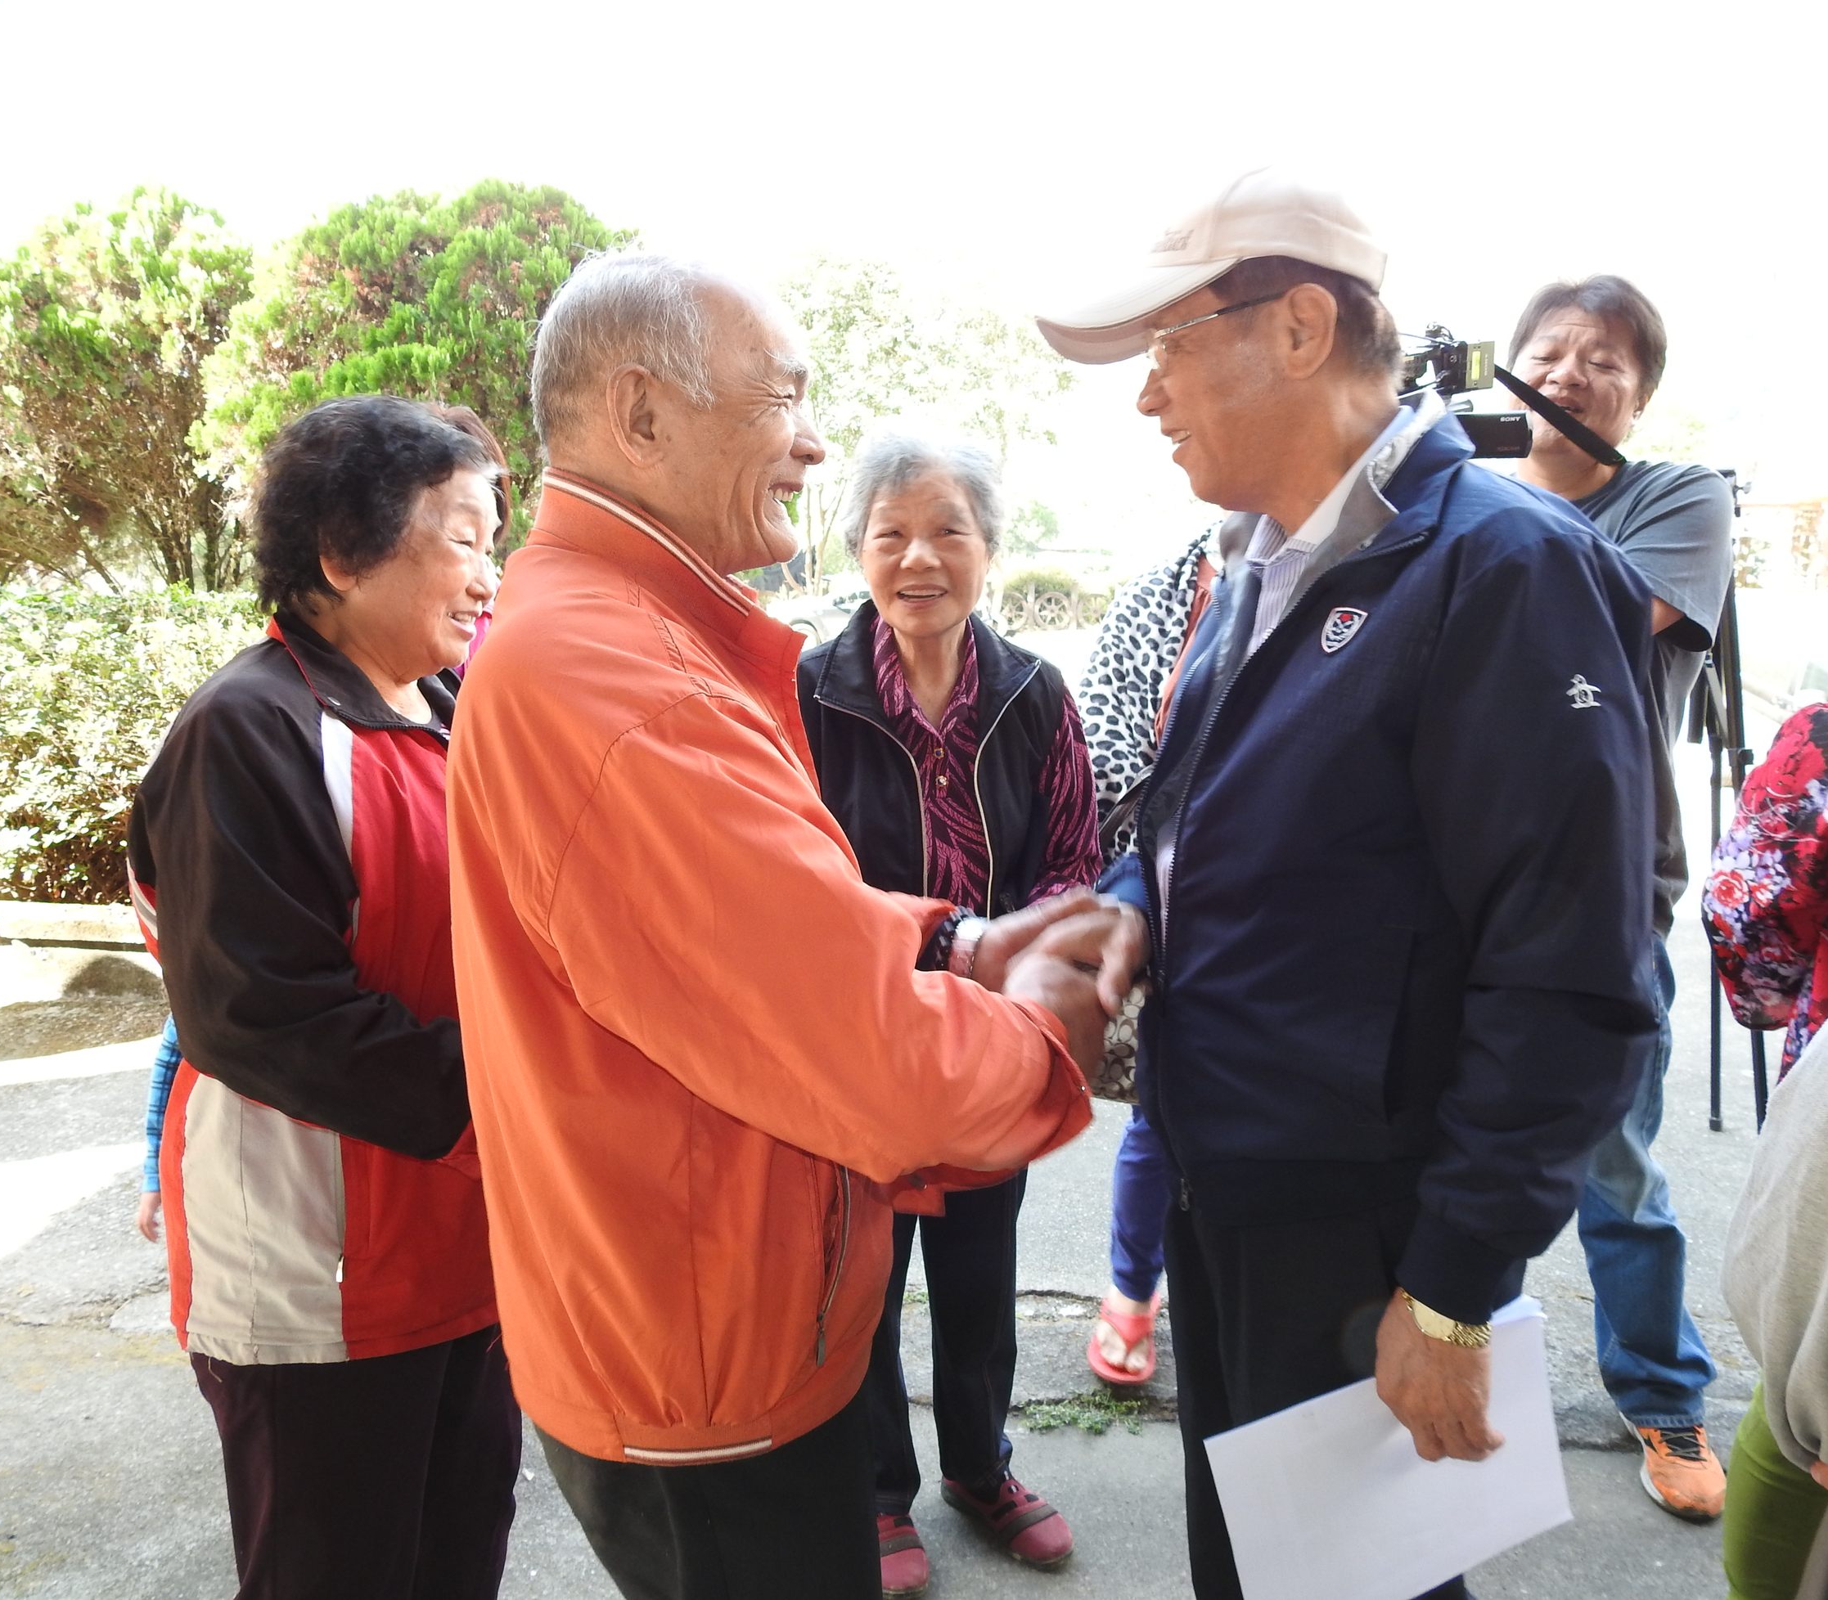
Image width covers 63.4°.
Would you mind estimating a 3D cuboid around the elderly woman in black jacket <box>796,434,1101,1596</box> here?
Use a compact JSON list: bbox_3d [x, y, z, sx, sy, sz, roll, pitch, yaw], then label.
[{"bbox_3d":[0.025,0.291,1.911,0.450,1.475,0.310,-1,11,-3],"label":"elderly woman in black jacket"}]

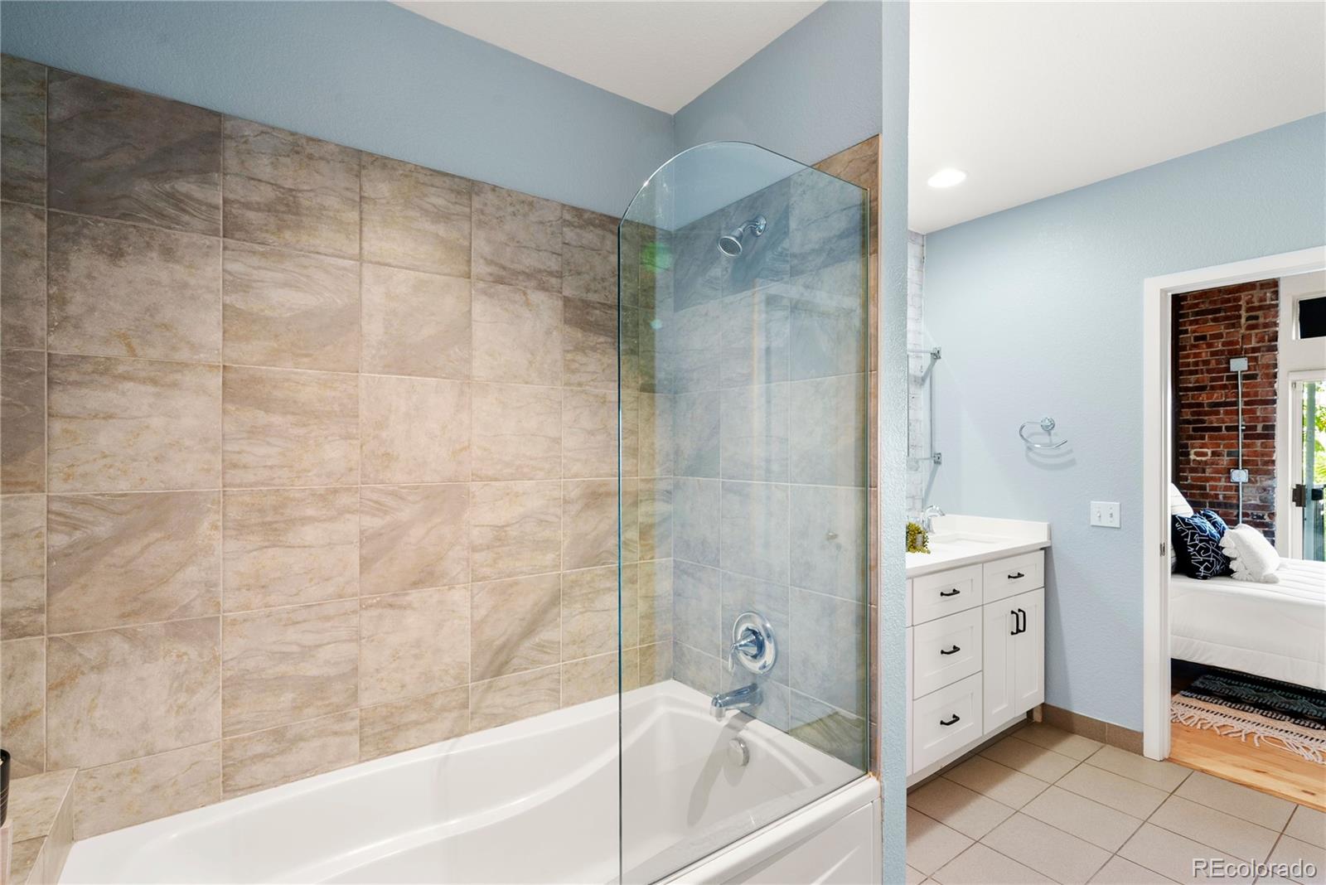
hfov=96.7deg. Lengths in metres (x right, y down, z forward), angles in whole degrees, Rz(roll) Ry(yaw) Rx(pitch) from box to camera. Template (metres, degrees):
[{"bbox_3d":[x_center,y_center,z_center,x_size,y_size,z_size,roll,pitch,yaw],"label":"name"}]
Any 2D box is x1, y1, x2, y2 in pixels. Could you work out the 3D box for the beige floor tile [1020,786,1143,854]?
[{"bbox_3d":[1.559,1.400,2.197,0.302,0.011,0.302,0,0,-35],"label":"beige floor tile"}]

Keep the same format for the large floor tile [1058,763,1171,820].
[{"bbox_3d":[1.801,1.398,2.365,0.296,0.010,0.300,0,-1,-36],"label":"large floor tile"}]

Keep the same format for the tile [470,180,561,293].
[{"bbox_3d":[-0.459,-0.642,1.879,0.300,0.302,0.010,0,-1,-36],"label":"tile"}]

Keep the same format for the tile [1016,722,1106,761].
[{"bbox_3d":[1.855,1.401,2.773,0.281,0.010,0.299,0,-1,-36],"label":"tile"}]

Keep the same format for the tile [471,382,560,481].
[{"bbox_3d":[-0.464,-0.033,1.892,0.301,0.305,0.010,0,-1,-35],"label":"tile"}]

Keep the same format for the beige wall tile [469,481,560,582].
[{"bbox_3d":[-0.463,0.274,1.889,0.302,0.302,0.010,0,-1,-36],"label":"beige wall tile"}]

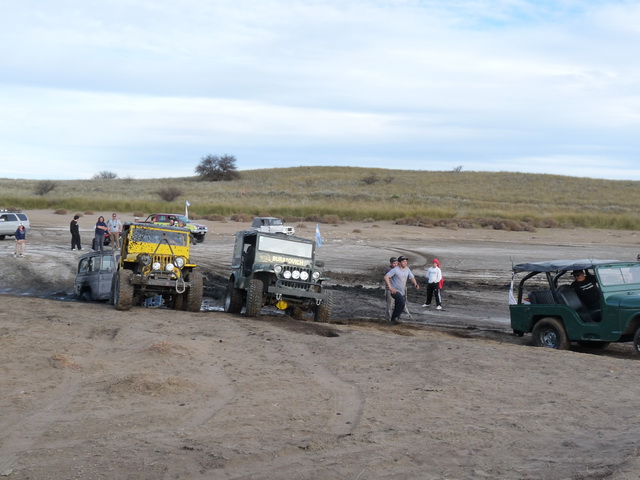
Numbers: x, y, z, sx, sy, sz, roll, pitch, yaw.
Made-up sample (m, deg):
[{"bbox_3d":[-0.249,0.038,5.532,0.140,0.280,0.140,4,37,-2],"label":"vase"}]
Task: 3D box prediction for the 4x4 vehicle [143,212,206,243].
[{"bbox_3d":[-8.621,-0.637,50.500,4.700,1.800,1.750,2,4,27],"label":"4x4 vehicle"}]

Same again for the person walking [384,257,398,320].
[{"bbox_3d":[1.837,1.259,22.800,0.500,1.670,0.380,-2,4,-30],"label":"person walking"}]

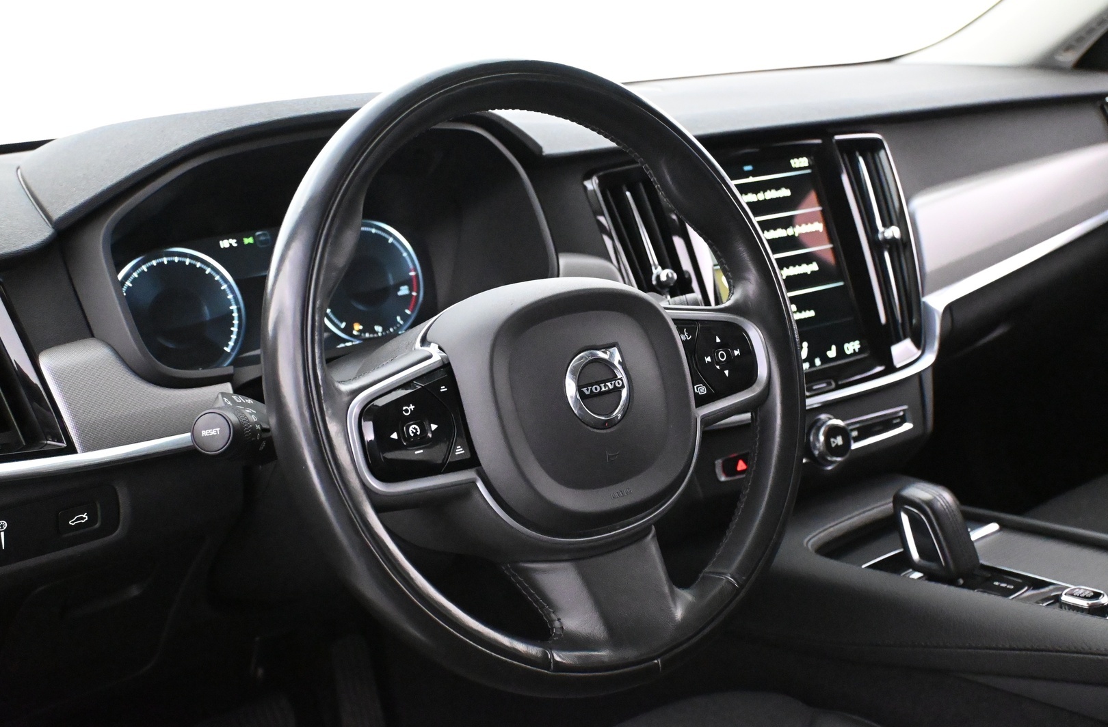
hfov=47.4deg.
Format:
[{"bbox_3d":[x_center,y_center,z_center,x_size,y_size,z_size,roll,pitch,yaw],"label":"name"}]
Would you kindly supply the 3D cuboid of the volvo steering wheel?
[{"bbox_3d":[0.001,0.005,0.749,0.376,0.376,0.085,-13,-2,-36],"label":"volvo steering wheel"}]

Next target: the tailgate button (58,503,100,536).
[{"bbox_3d":[-0.269,0.086,0.711,0.022,0.018,0.010,-13,21,-36],"label":"tailgate button"}]

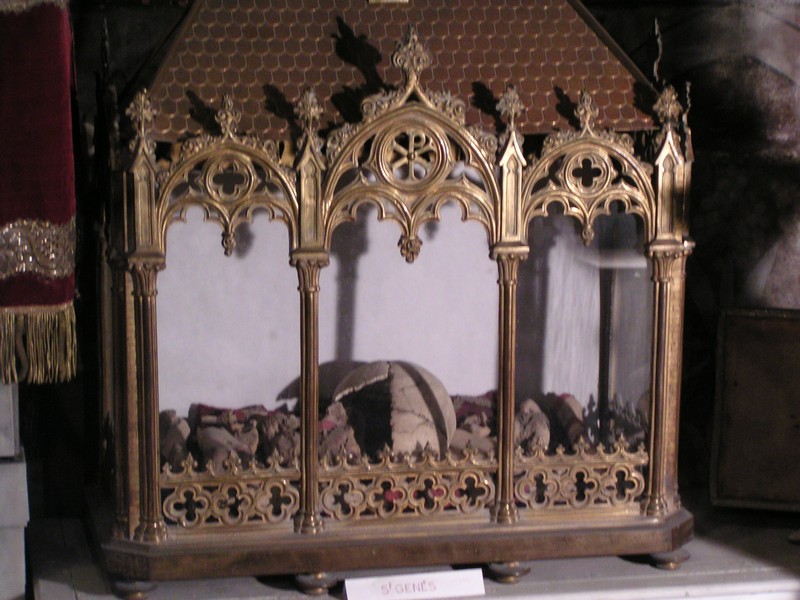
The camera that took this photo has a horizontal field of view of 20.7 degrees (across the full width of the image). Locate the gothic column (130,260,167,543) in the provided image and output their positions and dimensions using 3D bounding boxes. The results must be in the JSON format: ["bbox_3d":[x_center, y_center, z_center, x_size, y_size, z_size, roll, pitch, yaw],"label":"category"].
[{"bbox_3d":[-0.288,0.116,2.508,0.034,0.321,0.035,-2,11,-11],"label":"gothic column"}]

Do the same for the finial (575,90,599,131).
[{"bbox_3d":[0.216,-0.218,2.542,0.024,0.047,0.012,-2,11,-11],"label":"finial"}]

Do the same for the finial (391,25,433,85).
[{"bbox_3d":[0.014,-0.277,2.490,0.042,0.068,0.017,-2,11,-11],"label":"finial"}]

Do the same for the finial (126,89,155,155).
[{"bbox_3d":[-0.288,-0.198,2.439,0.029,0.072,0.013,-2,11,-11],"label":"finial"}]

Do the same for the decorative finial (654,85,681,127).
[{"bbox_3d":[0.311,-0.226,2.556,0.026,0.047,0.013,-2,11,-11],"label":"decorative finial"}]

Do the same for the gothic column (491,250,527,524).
[{"bbox_3d":[0.128,0.103,2.590,0.034,0.323,0.035,-2,11,-11],"label":"gothic column"}]

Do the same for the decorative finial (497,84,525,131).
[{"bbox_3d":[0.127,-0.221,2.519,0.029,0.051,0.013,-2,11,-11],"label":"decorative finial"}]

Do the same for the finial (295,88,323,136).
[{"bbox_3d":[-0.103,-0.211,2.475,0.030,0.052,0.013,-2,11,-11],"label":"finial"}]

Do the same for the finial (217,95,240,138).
[{"bbox_3d":[-0.192,-0.206,2.462,0.025,0.048,0.012,-2,11,-11],"label":"finial"}]

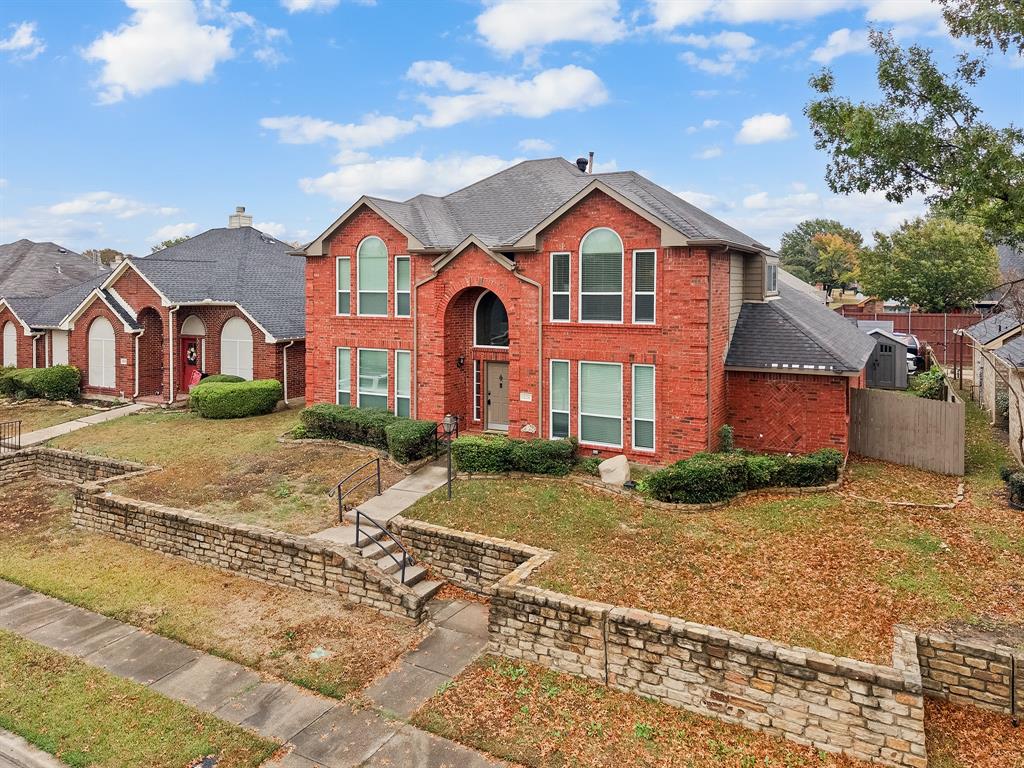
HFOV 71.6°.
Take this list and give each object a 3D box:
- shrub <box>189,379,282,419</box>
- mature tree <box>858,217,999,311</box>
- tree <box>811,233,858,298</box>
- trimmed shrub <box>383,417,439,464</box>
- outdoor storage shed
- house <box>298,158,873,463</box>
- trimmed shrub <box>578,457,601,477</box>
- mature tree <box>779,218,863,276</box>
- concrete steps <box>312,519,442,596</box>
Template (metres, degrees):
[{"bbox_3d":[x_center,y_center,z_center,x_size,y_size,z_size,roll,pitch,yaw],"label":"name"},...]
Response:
[{"bbox_3d":[-8.857,0.380,22.932,1.550,1.050,2.500,4,8,28],"label":"shrub"},{"bbox_3d":[25.241,-5.856,42.234,7.900,8.200,7.900,4,8,28],"label":"mature tree"},{"bbox_3d":[36.599,-12.862,78.318,5.800,7.400,5.800,4,8,28],"label":"tree"},{"bbox_3d":[-2.767,1.502,19.069,0.950,0.900,1.500,4,8,28],"label":"trimmed shrub"},{"bbox_3d":[14.916,-1.071,28.791,2.140,2.400,2.100,4,8,28],"label":"outdoor storage shed"},{"bbox_3d":[3.257,-3.232,24.629,16.500,8.760,13.800,4,8,28],"label":"house"},{"bbox_3d":[1.894,1.982,17.277,0.600,0.420,0.550,4,8,28],"label":"trimmed shrub"},{"bbox_3d":[40.148,-15.585,89.962,10.400,10.200,10.400,4,8,28],"label":"mature tree"},{"bbox_3d":[-2.688,3.553,14.190,2.550,1.000,1.200,4,8,28],"label":"concrete steps"}]

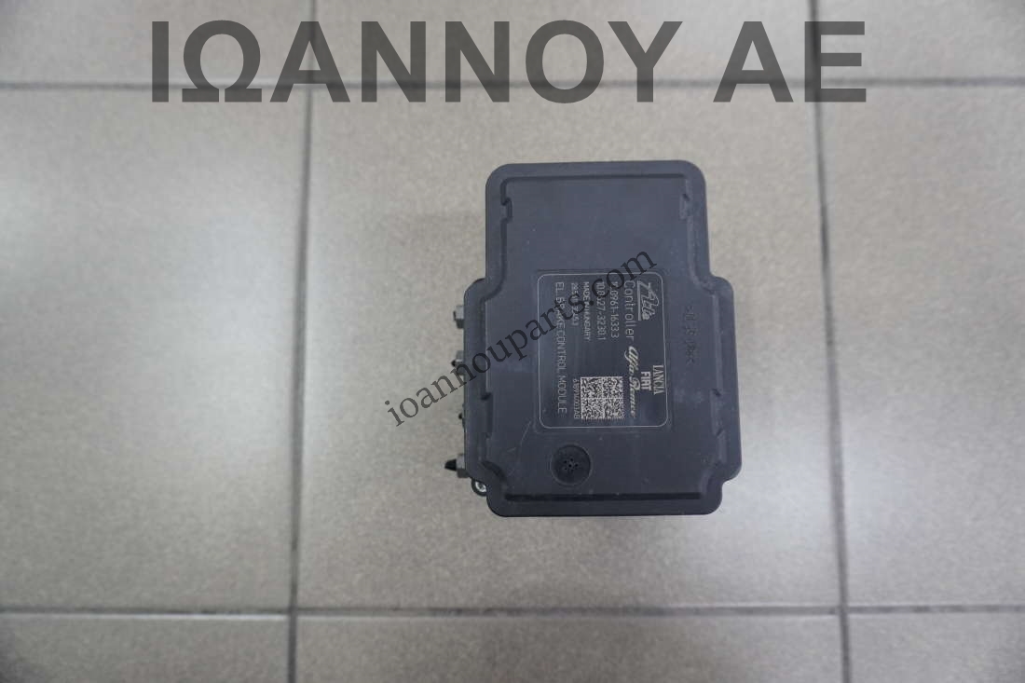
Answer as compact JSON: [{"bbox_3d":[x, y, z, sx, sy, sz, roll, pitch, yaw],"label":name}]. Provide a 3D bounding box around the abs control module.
[{"bbox_3d":[0.029,0.003,0.334,0.122,0.116,0.144,0,84,1],"label":"abs control module"}]

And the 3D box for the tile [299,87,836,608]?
[{"bbox_3d":[0.030,-0.002,0.398,0.300,0.009,0.300,0,84,1],"label":"tile"}]

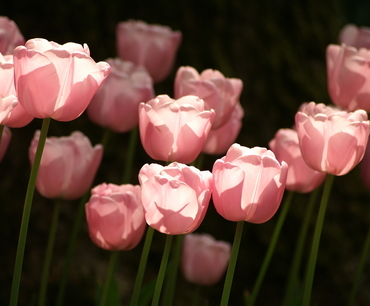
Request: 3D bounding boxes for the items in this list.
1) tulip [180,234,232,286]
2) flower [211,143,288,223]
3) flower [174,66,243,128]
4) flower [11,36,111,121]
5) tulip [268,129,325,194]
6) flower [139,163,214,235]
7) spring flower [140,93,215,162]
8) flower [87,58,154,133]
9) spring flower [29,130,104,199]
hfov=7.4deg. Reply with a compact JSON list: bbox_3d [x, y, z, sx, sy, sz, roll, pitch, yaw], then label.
[{"bbox_3d":[0.023,0.113,3.050,0.053,0.055,0.053,6,9,0],"label":"tulip"},{"bbox_3d":[0.057,0.027,2.530,0.065,0.065,0.063,5,5,0],"label":"flower"},{"bbox_3d":[0.022,-0.051,2.660,0.062,0.057,0.060,6,5,0],"label":"flower"},{"bbox_3d":[-0.103,-0.062,2.420,0.079,0.065,0.079,9,9,0],"label":"flower"},{"bbox_3d":[0.106,0.007,2.680,0.055,0.058,0.055,12,9,0],"label":"tulip"},{"bbox_3d":[-0.008,0.040,2.550,0.065,0.061,0.063,6,5,0],"label":"flower"},{"bbox_3d":[-0.006,-0.020,2.500,0.065,0.058,0.065,6,9,0],"label":"spring flower"},{"bbox_3d":[-0.062,-0.056,2.780,0.065,0.068,0.063,6,5,0],"label":"flower"},{"bbox_3d":[-0.113,0.012,2.740,0.070,0.063,0.068,5,5,0],"label":"spring flower"}]

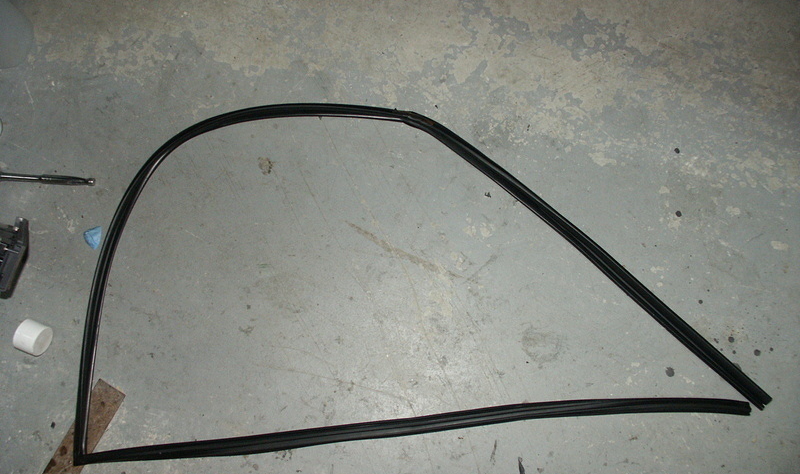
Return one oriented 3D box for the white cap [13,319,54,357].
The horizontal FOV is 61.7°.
[{"bbox_3d":[-0.551,0.152,1.009,0.034,0.044,0.044,19,76,6],"label":"white cap"}]

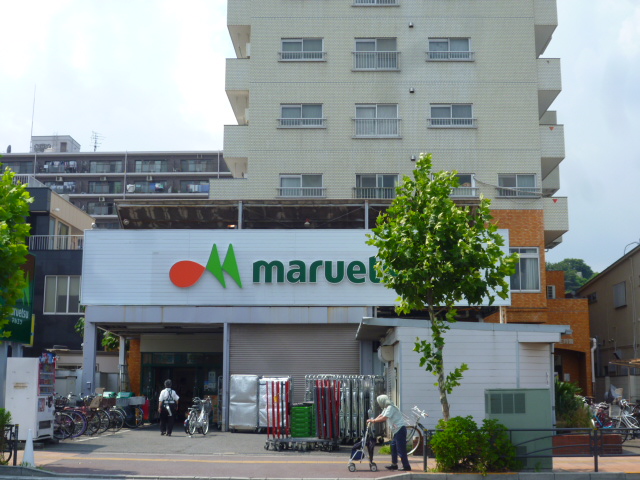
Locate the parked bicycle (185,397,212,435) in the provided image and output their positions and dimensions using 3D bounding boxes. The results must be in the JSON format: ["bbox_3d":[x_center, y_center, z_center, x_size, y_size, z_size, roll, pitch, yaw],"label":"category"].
[{"bbox_3d":[-3.526,5.186,25.644,0.570,1.080,1.720,-2,-9,12],"label":"parked bicycle"}]

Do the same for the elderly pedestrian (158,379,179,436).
[{"bbox_3d":[-4.333,4.801,25.021,0.560,1.640,0.400,0,-9,-2],"label":"elderly pedestrian"}]

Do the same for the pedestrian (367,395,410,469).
[{"bbox_3d":[1.251,3.495,15.869,0.800,1.360,0.500,0,-9,-2],"label":"pedestrian"}]

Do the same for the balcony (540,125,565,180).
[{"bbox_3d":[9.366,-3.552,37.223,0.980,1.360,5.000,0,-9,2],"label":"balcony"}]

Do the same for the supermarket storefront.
[{"bbox_3d":[-0.681,3.086,29.076,13.470,6.320,4.000,0,-9,2],"label":"supermarket storefront"}]

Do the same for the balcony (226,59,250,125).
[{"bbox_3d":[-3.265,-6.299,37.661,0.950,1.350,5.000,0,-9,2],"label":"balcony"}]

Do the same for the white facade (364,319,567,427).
[{"bbox_3d":[3.368,3.539,21.308,4.770,3.000,3.200,0,-9,2],"label":"white facade"}]

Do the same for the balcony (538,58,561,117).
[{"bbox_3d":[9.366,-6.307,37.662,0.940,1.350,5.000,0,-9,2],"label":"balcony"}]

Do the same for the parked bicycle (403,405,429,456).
[{"bbox_3d":[2.431,4.172,19.116,1.720,1.050,0.560,2,-9,-12],"label":"parked bicycle"}]

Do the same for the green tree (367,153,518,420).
[{"bbox_3d":[2.285,1.243,16.206,2.700,5.920,2.600,0,-9,0],"label":"green tree"}]

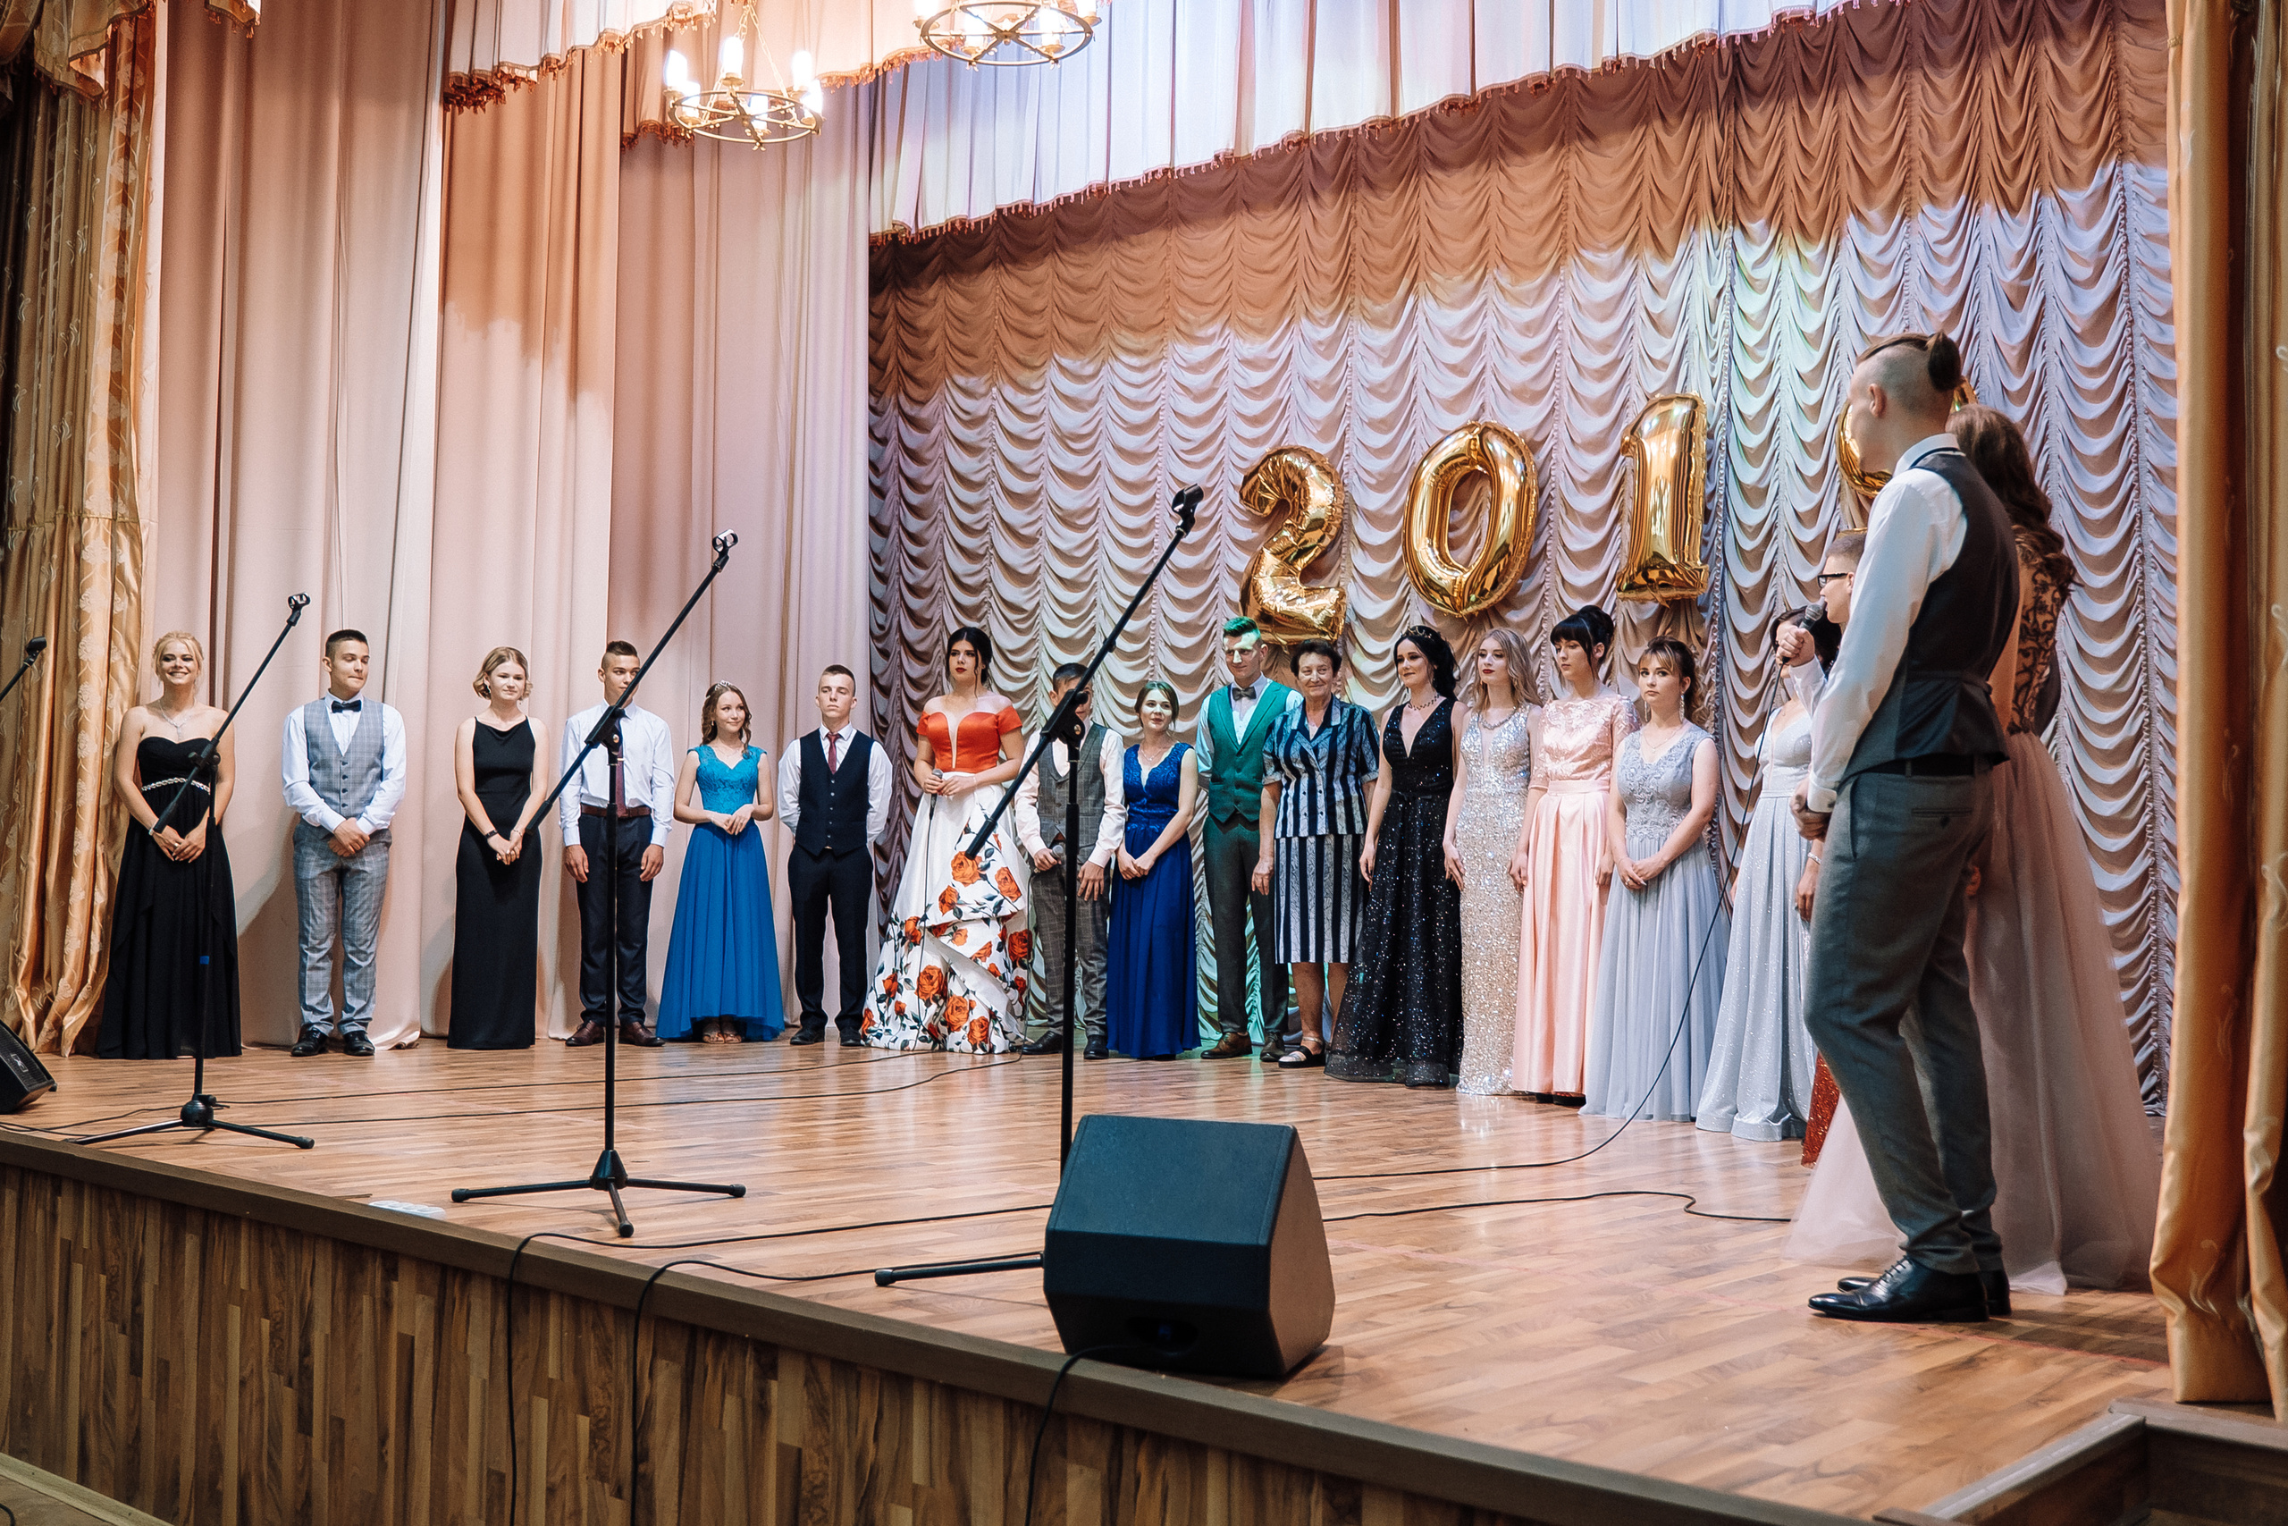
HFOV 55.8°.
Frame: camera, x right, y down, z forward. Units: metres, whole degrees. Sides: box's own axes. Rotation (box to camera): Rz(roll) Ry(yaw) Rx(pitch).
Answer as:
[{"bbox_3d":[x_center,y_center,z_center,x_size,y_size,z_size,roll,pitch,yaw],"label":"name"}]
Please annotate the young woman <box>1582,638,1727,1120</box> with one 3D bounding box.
[{"bbox_3d":[1.777,0.380,7.420,0.530,1.605,0.460,-1,-3,33],"label":"young woman"}]

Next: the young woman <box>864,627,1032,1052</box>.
[{"bbox_3d":[-0.843,0.326,9.542,0.750,1.866,0.680,0,-3,20],"label":"young woman"}]

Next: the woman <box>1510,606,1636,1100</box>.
[{"bbox_3d":[1.553,0.313,7.840,0.470,1.755,0.410,-2,-3,44],"label":"woman"}]

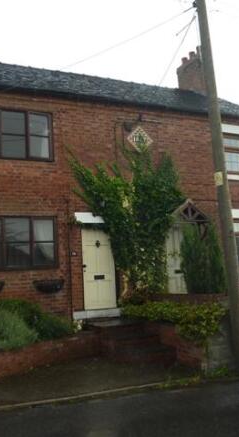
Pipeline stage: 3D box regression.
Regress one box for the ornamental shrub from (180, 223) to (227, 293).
[{"bbox_3d":[2.175,1.083,10.745,1.150,1.920,1.100,0,-7,-24],"label":"ornamental shrub"}]

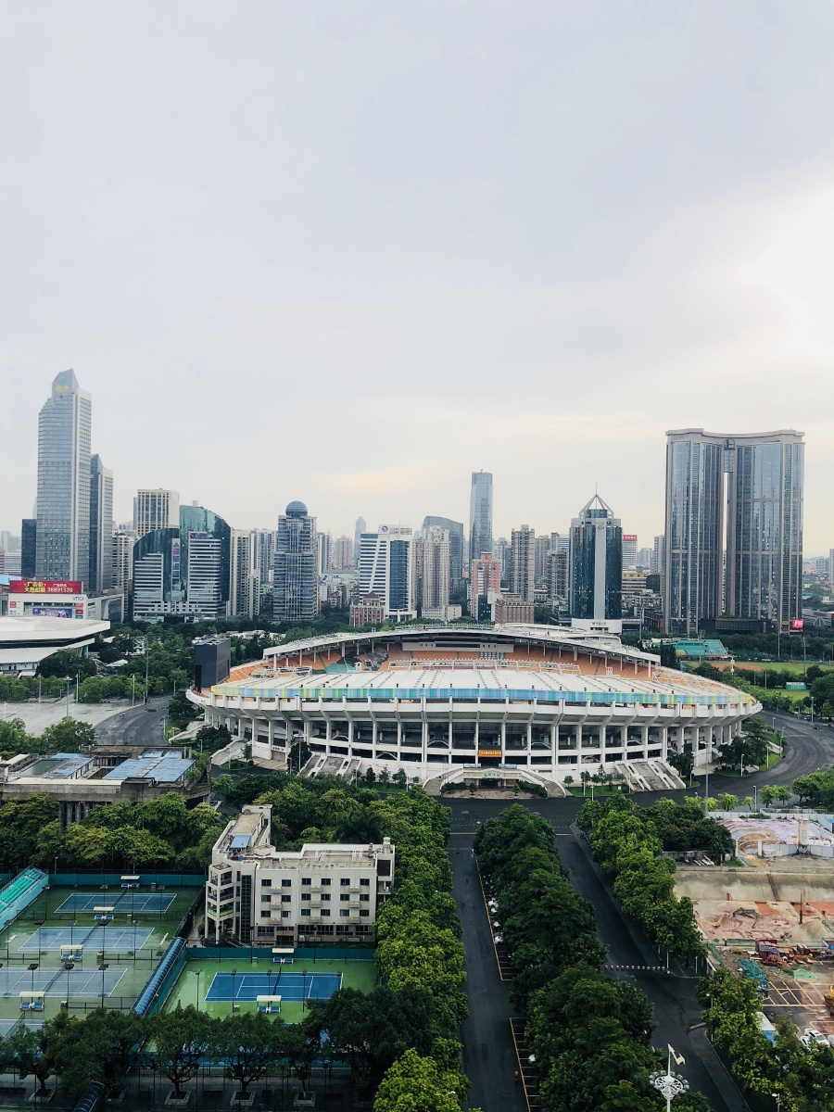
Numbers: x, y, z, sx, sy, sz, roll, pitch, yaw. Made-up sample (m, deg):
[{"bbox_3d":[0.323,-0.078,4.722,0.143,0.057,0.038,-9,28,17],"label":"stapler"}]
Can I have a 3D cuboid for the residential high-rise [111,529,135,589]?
[{"bbox_3d":[-292.890,25.060,898.340,19.100,103.500,22.000,1,0,-1],"label":"residential high-rise"}]

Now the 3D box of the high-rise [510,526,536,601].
[{"bbox_3d":[114.540,24.550,986.390,27.100,116.900,25.000,1,0,-1],"label":"high-rise"}]

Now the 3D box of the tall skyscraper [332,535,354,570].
[{"bbox_3d":[-126.160,21.350,1550.020,32.000,109.000,26.000,1,0,-1],"label":"tall skyscraper"}]

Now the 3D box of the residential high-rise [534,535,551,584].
[{"bbox_3d":[148.680,28.640,1065.020,20.000,105.000,20.000,1,0,-1],"label":"residential high-rise"}]

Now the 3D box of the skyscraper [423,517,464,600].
[{"bbox_3d":[43.460,6.950,1480.000,66.000,144.000,40.000,1,0,-1],"label":"skyscraper"}]

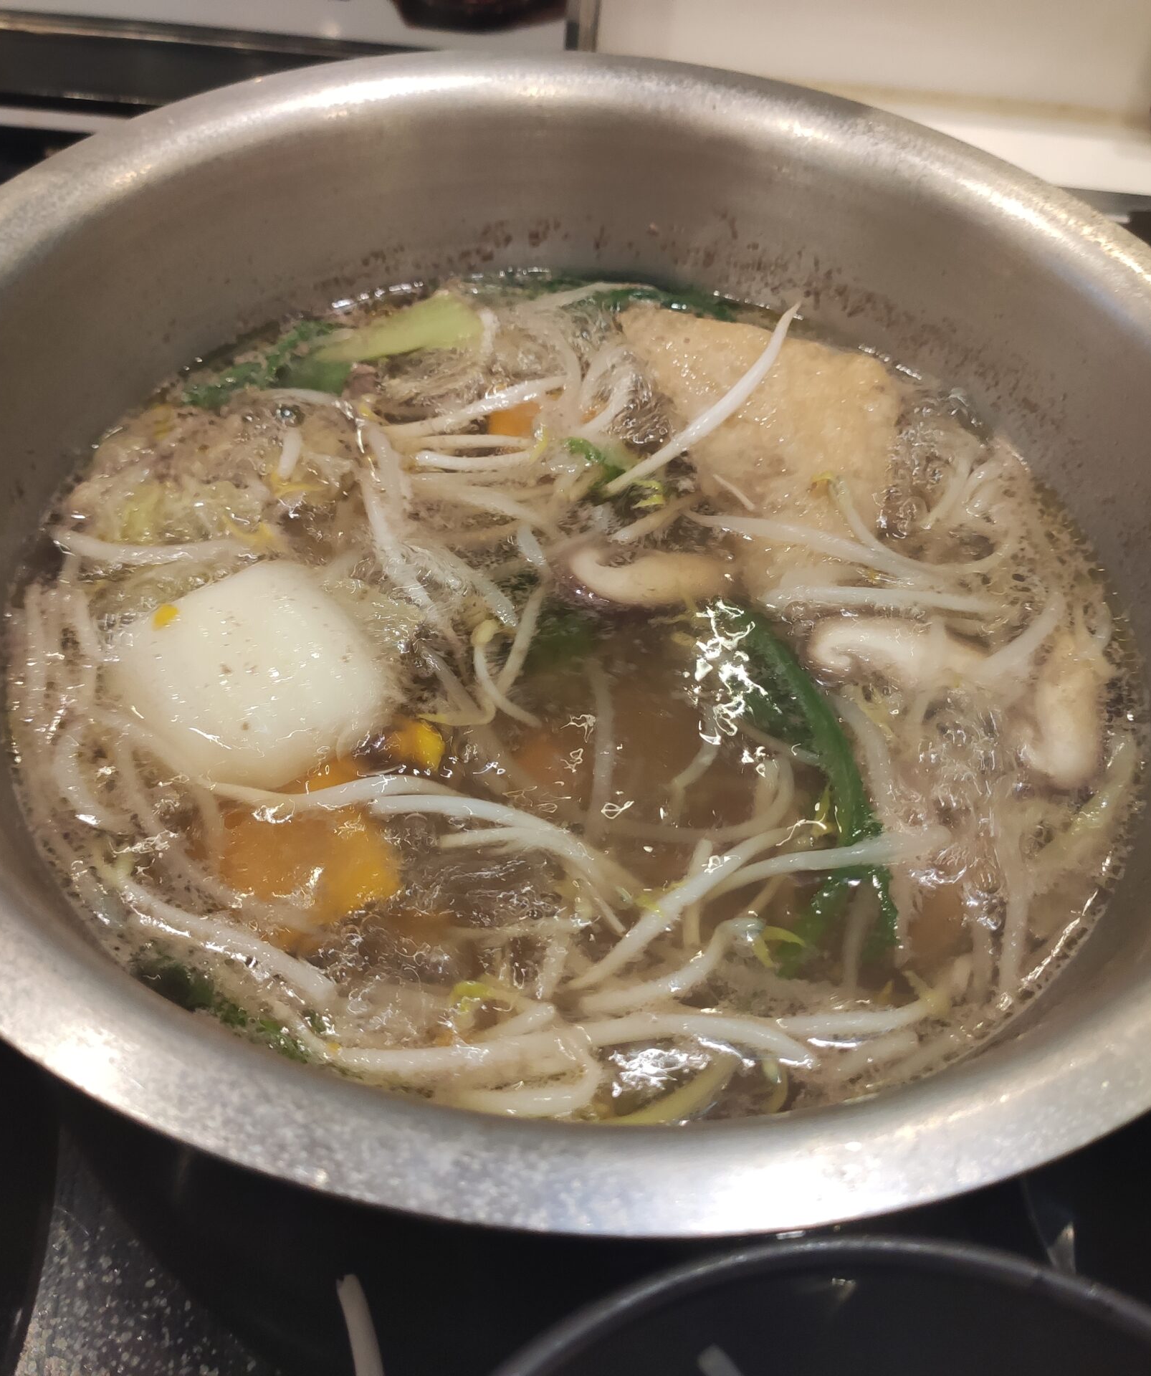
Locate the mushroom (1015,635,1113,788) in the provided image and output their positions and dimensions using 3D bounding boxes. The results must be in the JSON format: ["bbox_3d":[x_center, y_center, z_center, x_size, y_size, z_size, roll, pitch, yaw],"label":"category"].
[{"bbox_3d":[0.078,0.005,0.222,0.015,0.011,0.029,17,52,8],"label":"mushroom"}]

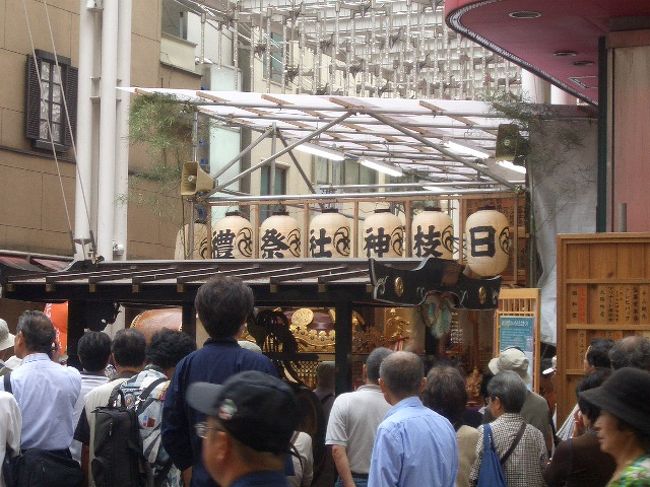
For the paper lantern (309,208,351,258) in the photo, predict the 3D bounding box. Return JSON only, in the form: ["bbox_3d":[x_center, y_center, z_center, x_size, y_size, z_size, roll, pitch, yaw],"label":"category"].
[{"bbox_3d":[0.054,0.000,16.700,0.420,0.700,0.420,1,-3,0],"label":"paper lantern"}]

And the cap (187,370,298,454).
[{"bbox_3d":[-0.174,0.339,3.729,0.280,0.130,0.173,31,18,28],"label":"cap"}]

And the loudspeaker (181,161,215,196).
[{"bbox_3d":[-1.261,-0.635,16.600,0.290,0.335,0.250,10,-8,-36],"label":"loudspeaker"}]

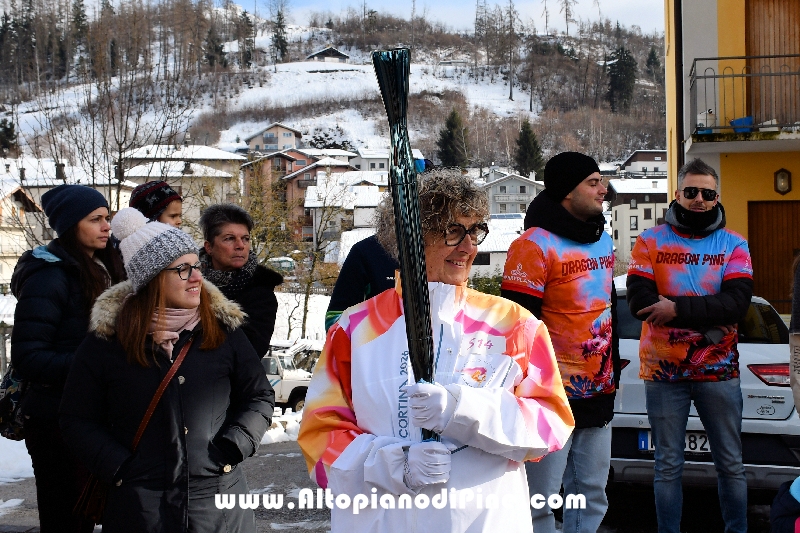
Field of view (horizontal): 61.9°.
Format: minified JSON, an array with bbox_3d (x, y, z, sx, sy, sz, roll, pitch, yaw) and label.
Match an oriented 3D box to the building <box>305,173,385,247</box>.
[{"bbox_3d":[-7.706,-7.634,96.000,11.500,10.000,10.500,0,-1,0],"label":"building"}]

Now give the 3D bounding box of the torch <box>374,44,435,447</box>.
[{"bbox_3d":[0.037,0.017,1.180,0.065,0.770,0.065,-5,9,1],"label":"torch"}]

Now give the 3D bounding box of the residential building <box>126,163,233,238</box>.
[{"bbox_3d":[-30.600,-9.100,95.500,14.600,10.900,11.500,0,0,-5],"label":"residential building"}]

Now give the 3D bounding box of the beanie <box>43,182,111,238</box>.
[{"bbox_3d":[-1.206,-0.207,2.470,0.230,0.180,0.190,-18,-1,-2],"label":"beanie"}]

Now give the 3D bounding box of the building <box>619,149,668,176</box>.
[{"bbox_3d":[51.500,-19.400,135.000,12.500,7.200,11.000,0,0,6],"label":"building"}]

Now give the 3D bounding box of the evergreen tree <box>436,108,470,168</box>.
[{"bbox_3d":[11.639,-27.847,145.000,7.200,13.000,7.200,0,-1,0],"label":"evergreen tree"}]

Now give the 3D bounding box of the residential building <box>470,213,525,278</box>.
[{"bbox_3d":[10.825,-2.458,78.000,13.000,8.500,13.000,0,-1,0],"label":"residential building"}]

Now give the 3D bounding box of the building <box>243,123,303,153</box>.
[{"bbox_3d":[-31.000,-30.200,163.000,13.200,8.000,11.000,0,0,0],"label":"building"}]

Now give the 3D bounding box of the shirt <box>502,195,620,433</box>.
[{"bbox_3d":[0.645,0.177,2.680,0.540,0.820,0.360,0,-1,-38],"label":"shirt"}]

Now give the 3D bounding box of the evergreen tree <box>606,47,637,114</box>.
[{"bbox_3d":[68.200,-57.600,205.000,8.700,20.500,8.700,0,0,0],"label":"evergreen tree"}]

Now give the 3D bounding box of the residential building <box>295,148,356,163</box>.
[{"bbox_3d":[-15.425,-20.498,138.000,13.000,7.500,10.000,0,-1,0],"label":"residential building"}]

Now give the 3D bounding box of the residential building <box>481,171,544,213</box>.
[{"bbox_3d":[18.200,-11.200,109.000,9.400,8.200,10.000,0,0,7],"label":"residential building"}]

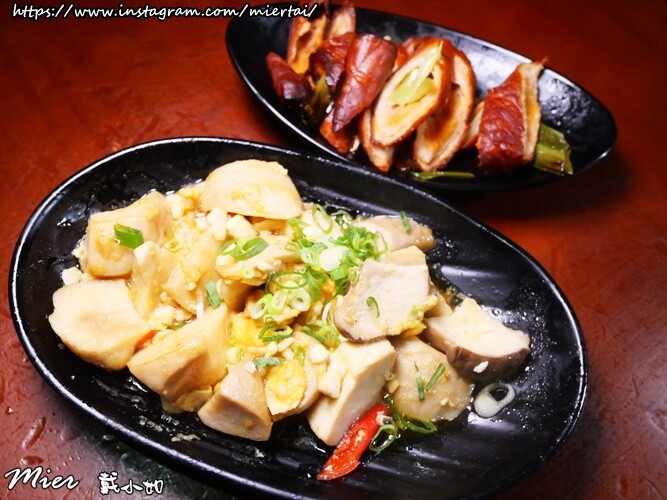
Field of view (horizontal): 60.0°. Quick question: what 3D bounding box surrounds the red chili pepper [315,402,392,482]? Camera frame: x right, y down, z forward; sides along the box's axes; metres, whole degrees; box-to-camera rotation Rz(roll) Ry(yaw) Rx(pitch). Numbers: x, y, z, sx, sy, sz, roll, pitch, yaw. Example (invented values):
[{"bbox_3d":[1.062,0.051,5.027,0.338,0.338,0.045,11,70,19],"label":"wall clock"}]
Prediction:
[{"bbox_3d":[0.009,0.079,0.238,0.040,0.011,0.015,-38,62,-25],"label":"red chili pepper"}]

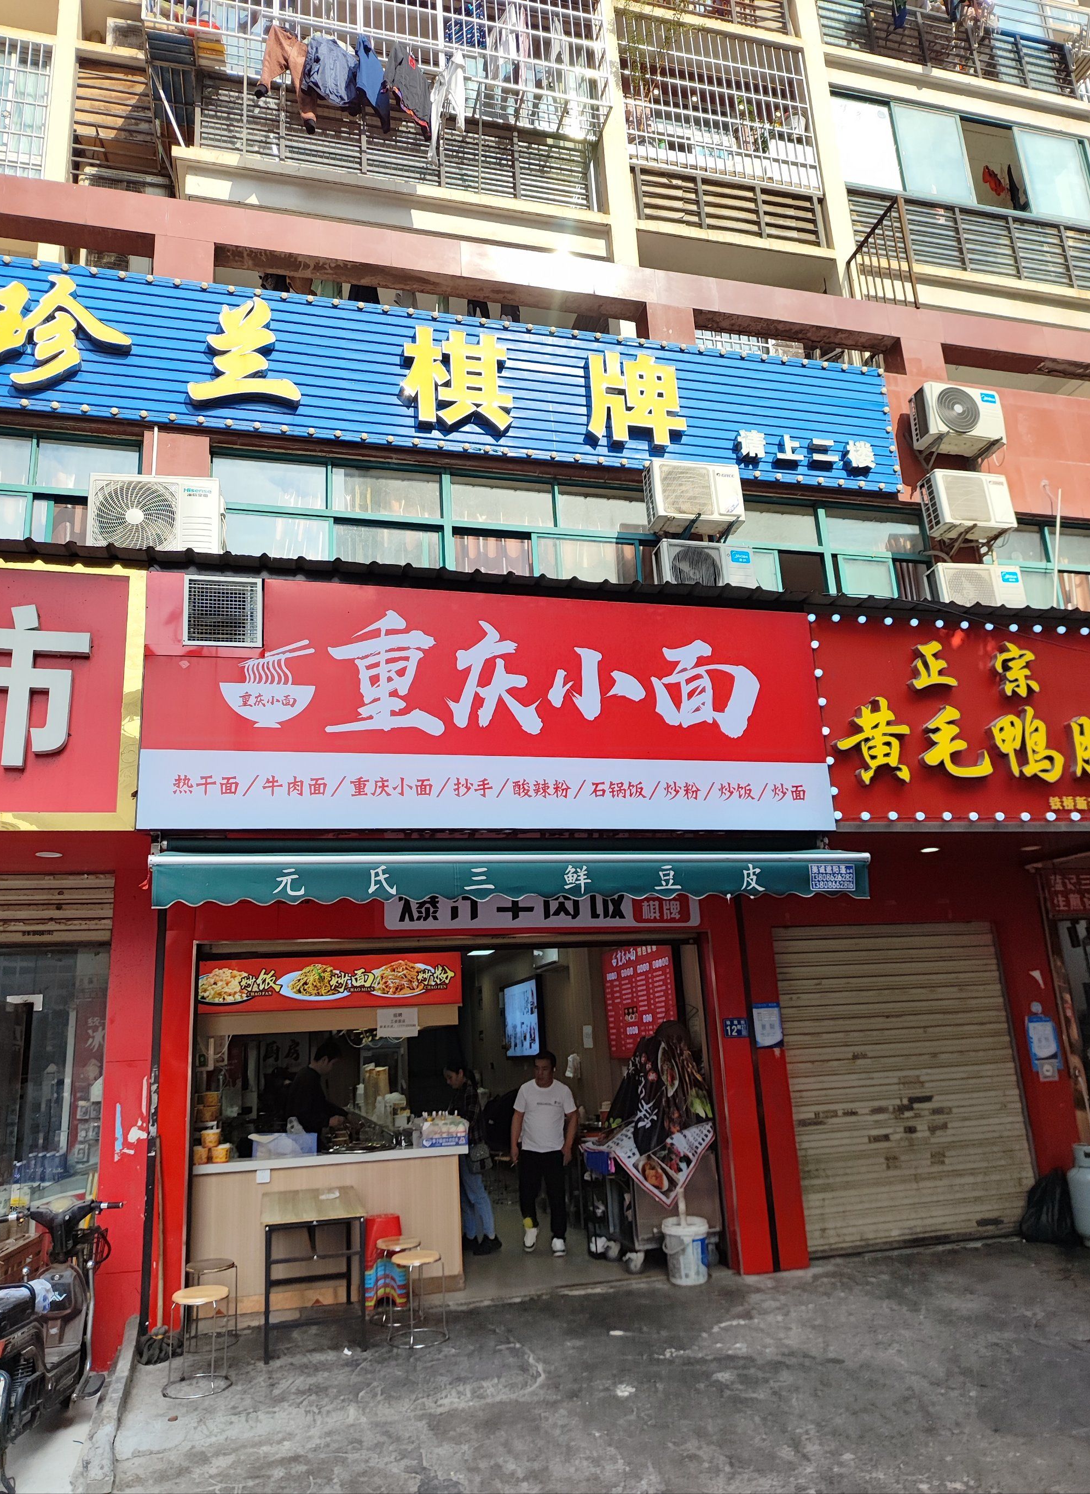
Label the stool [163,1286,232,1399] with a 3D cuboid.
[{"bbox_3d":[-1.940,3.328,5.818,0.370,0.465,0.370,1,-17,-15],"label":"stool"}]

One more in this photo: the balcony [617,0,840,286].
[{"bbox_3d":[1.896,-6.871,12.409,2.510,3.253,1.200,1,-17,-15],"label":"balcony"}]

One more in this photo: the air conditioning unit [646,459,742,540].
[{"bbox_3d":[1.310,-2.204,9.222,0.827,0.531,0.310,1,-17,-15],"label":"air conditioning unit"}]

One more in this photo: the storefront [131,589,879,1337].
[{"bbox_3d":[-0.315,1.403,6.915,4.440,4.590,1.850,1,-17,-15],"label":"storefront"}]

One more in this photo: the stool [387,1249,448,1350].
[{"bbox_3d":[-0.802,3.467,6.518,0.370,0.465,0.370,1,-17,-15],"label":"stool"}]

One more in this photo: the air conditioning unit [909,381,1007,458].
[{"bbox_3d":[4.038,-3.207,10.202,0.866,0.586,0.280,1,-17,-15],"label":"air conditioning unit"}]

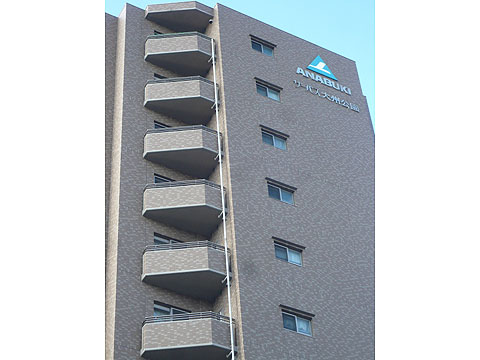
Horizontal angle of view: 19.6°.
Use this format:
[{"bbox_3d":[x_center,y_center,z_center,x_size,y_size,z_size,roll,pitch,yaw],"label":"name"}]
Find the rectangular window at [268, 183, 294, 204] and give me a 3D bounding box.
[{"bbox_3d":[1.201,0.448,41.445,0.872,0.737,0.148,21,-59,-17],"label":"rectangular window"}]

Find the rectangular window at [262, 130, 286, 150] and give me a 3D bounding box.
[{"bbox_3d":[1.057,-1.240,43.860,0.872,0.737,0.148,21,-59,-17],"label":"rectangular window"}]

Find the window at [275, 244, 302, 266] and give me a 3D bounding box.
[{"bbox_3d":[1.344,2.136,39.030,0.872,0.737,0.148,21,-59,-17],"label":"window"}]

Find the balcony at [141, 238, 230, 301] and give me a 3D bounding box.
[{"bbox_3d":[-1.436,2.265,36.957,2.084,1.256,1.052,21,-59,-17],"label":"balcony"}]

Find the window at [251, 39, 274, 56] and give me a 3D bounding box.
[{"bbox_3d":[0.771,-4.617,48.690,0.872,0.737,0.148,21,-59,-17],"label":"window"}]

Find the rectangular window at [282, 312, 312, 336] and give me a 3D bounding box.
[{"bbox_3d":[1.487,3.824,36.615,0.872,0.737,0.148,21,-59,-17],"label":"rectangular window"}]

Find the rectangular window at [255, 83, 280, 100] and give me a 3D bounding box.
[{"bbox_3d":[0.914,-2.929,46.275,0.872,0.737,0.148,21,-59,-17],"label":"rectangular window"}]

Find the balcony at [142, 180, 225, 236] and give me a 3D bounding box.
[{"bbox_3d":[-1.589,0.631,40.197,2.175,1.264,1.058,21,-59,-17],"label":"balcony"}]

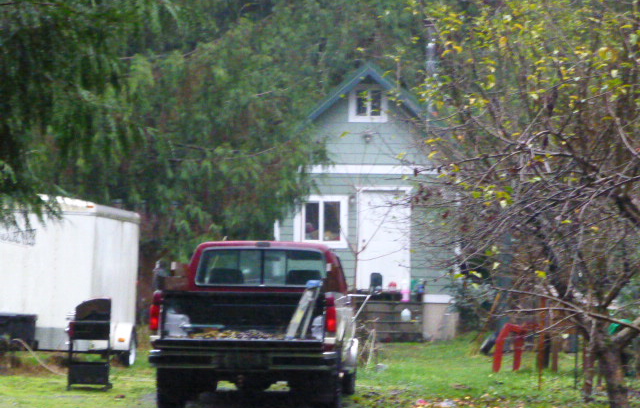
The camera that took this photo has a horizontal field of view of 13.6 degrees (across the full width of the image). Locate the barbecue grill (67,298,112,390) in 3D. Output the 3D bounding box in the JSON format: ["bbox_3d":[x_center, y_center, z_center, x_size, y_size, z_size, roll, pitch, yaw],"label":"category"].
[{"bbox_3d":[-2.930,1.775,34.100,0.600,1.140,0.950,0,-1,-7],"label":"barbecue grill"}]

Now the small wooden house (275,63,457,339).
[{"bbox_3d":[0.980,0.000,54.800,3.900,5.350,5.500,0,-1,1],"label":"small wooden house"}]

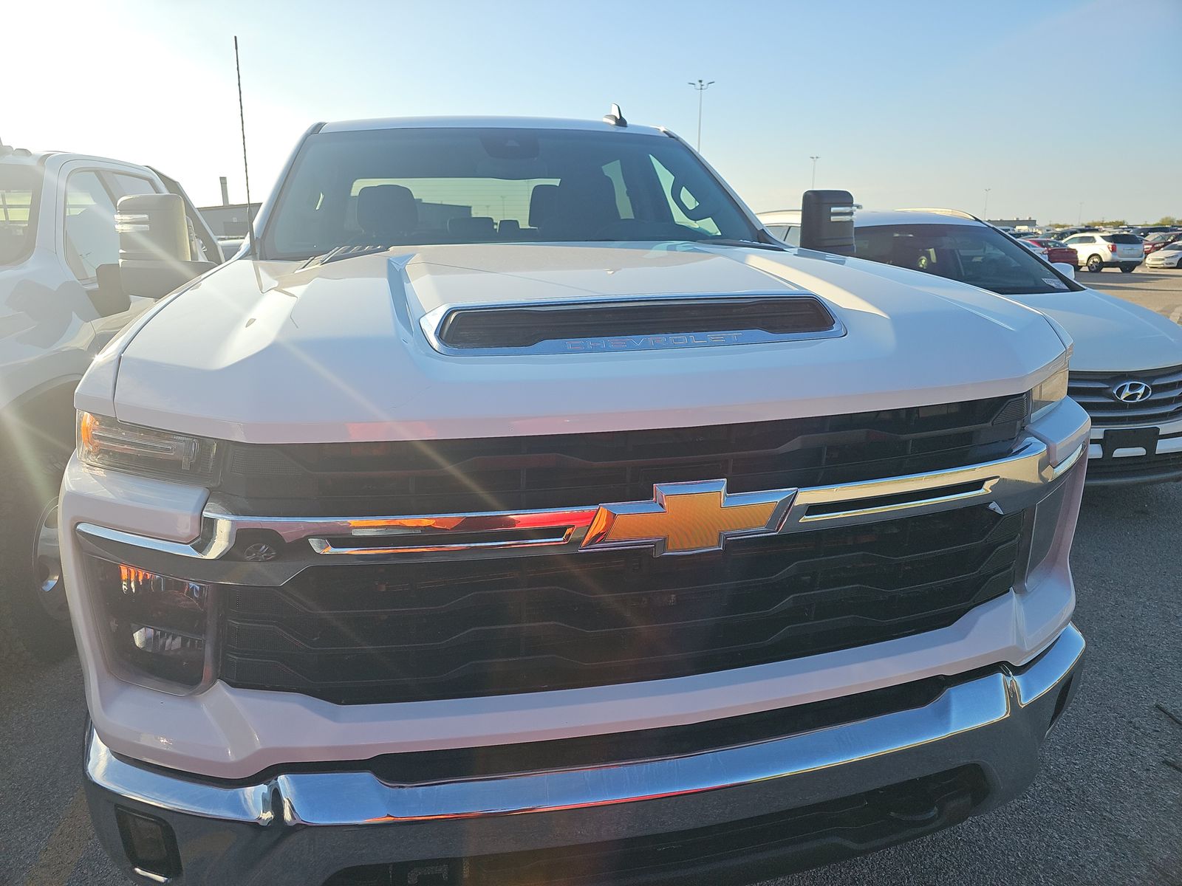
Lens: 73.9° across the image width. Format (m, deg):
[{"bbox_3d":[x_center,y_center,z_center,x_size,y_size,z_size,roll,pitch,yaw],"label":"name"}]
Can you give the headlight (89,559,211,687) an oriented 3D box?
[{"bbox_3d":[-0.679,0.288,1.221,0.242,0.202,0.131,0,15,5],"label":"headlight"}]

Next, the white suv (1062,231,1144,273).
[{"bbox_3d":[22.693,-8.707,35.810,1.842,1.684,4.770,-4,15,-11],"label":"white suv"}]

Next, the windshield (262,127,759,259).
[{"bbox_3d":[-0.279,-0.931,2.899,1.656,0.141,0.929,-4,48,-11],"label":"windshield"}]

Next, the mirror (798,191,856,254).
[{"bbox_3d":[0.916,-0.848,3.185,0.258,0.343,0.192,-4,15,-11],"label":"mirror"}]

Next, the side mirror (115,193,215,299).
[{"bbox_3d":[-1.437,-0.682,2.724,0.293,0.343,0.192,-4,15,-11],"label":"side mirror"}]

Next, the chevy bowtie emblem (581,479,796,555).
[{"bbox_3d":[0.139,0.103,1.140,0.328,0.111,0.040,-4,15,-11],"label":"chevy bowtie emblem"}]

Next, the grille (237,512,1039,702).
[{"bbox_3d":[0.125,0.238,1.258,1.404,0.263,0.182,-4,15,-11],"label":"grille"}]

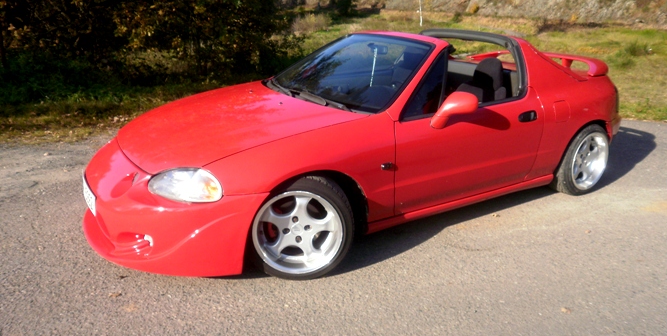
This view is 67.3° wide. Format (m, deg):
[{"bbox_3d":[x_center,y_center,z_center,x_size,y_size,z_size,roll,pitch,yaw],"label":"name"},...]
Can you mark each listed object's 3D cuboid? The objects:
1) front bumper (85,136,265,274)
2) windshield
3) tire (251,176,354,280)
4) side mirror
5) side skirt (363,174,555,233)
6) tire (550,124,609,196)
[{"bbox_3d":[-1.057,0.114,2.830,0.700,0.460,1.680,-11,22,-31],"label":"front bumper"},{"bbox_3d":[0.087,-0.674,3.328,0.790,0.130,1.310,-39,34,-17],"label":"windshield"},{"bbox_3d":[-0.173,0.296,2.604,0.564,0.564,0.200,0,19,-4],"label":"tire"},{"bbox_3d":[0.666,-0.317,2.756,0.170,0.160,0.190,-11,22,-31],"label":"side mirror"},{"bbox_3d":[0.855,0.191,3.181,1.640,0.090,0.120,-11,22,-31],"label":"side skirt"},{"bbox_3d":[1.849,-0.075,3.784,0.564,0.564,0.200,-11,22,-31],"label":"tire"}]

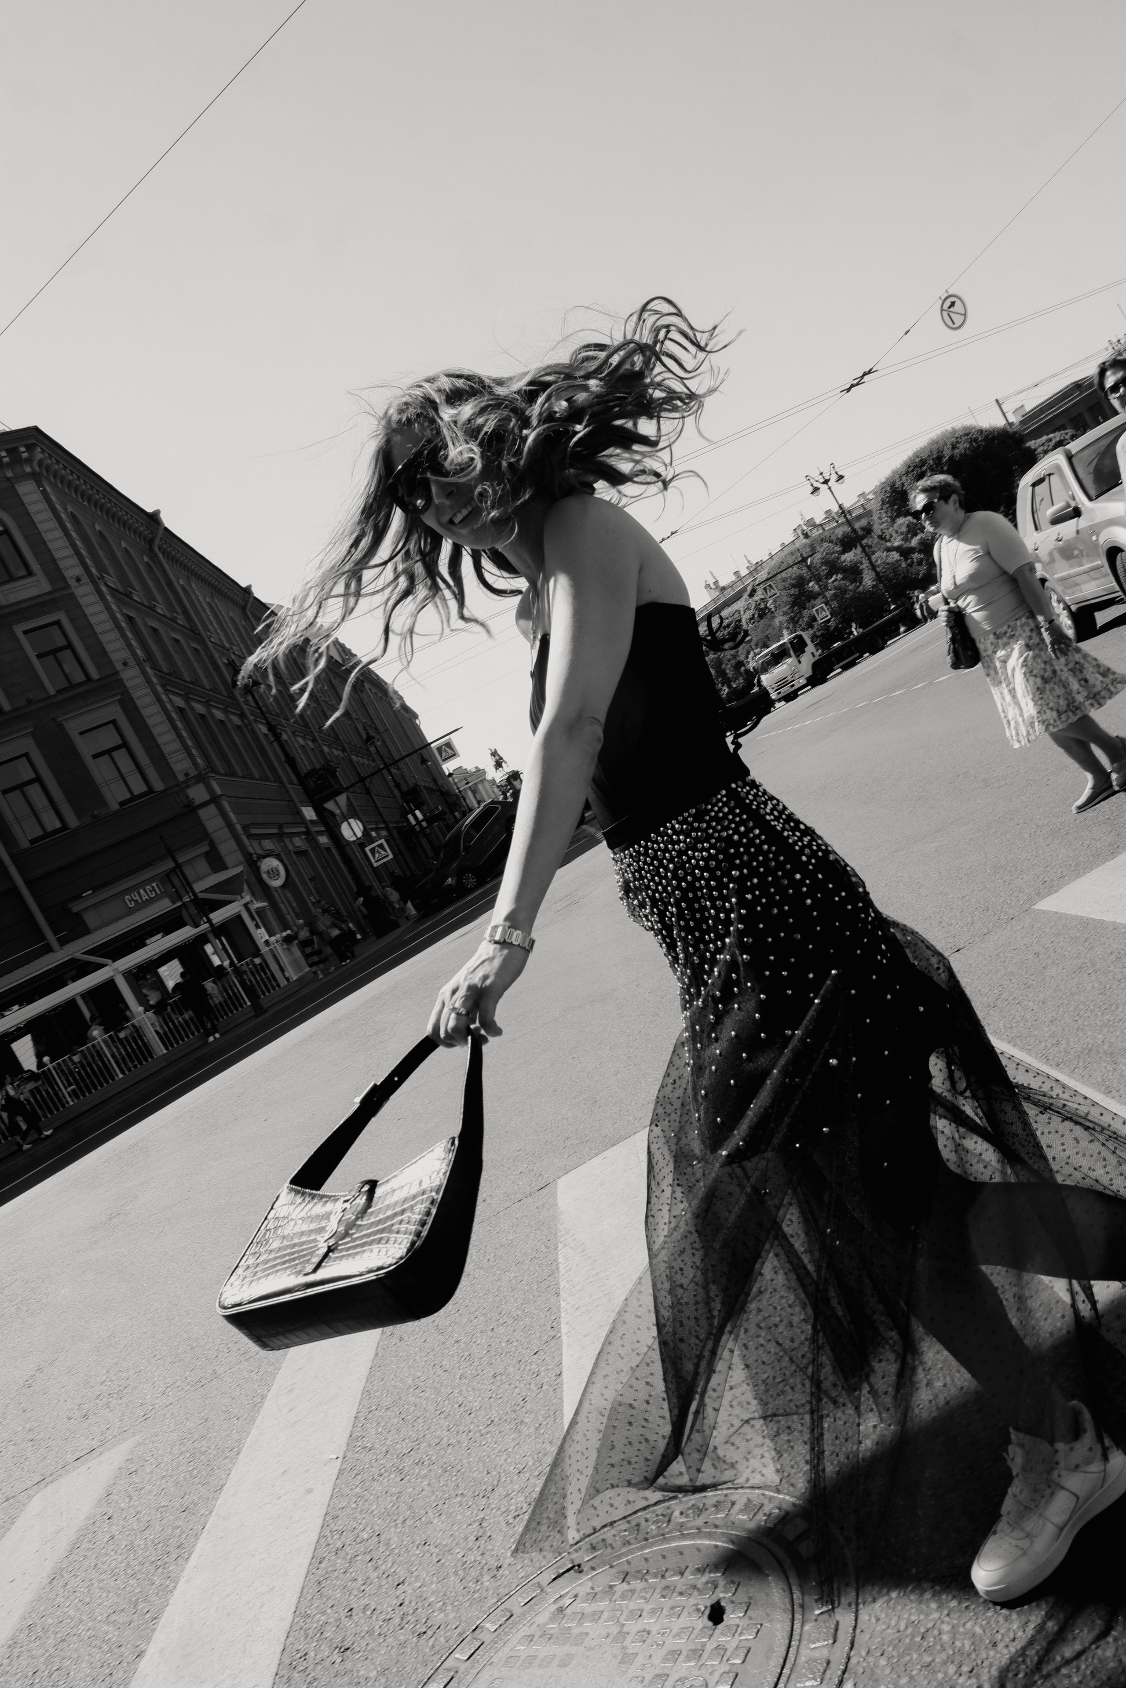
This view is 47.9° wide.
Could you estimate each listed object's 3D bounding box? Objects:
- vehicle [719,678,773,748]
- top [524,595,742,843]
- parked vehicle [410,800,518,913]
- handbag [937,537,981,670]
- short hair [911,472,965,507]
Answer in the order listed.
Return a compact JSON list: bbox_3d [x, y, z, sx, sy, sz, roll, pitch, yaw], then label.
[{"bbox_3d":[5.463,-4.551,46.000,4.900,1.650,1.950,-29,2,-26],"label":"vehicle"},{"bbox_3d":[0.099,-0.172,1.700,0.235,0.300,0.280,-29,1,-16],"label":"top"},{"bbox_3d":[-2.750,0.170,36.500,1.840,1.620,4.500,-27,16,42],"label":"parked vehicle"},{"bbox_3d":[1.737,-1.065,5.650,0.230,0.540,0.140,-29,1,-14],"label":"handbag"},{"bbox_3d":[1.767,-1.633,5.950,0.230,0.190,0.180,-29,1,-16],"label":"short hair"}]

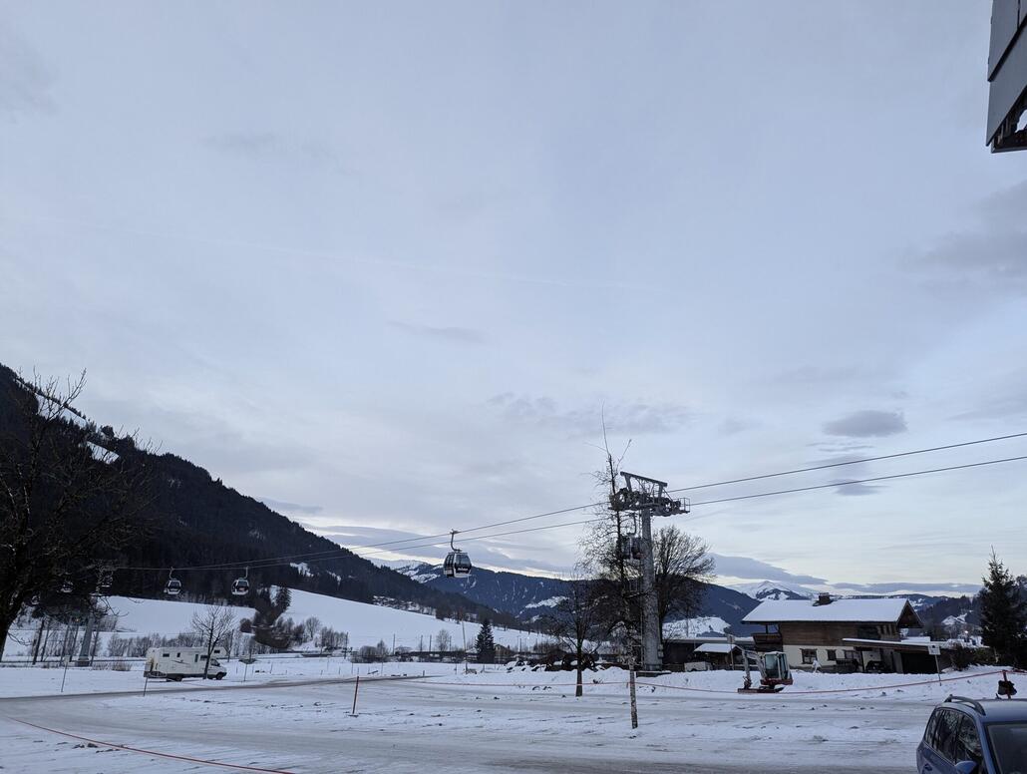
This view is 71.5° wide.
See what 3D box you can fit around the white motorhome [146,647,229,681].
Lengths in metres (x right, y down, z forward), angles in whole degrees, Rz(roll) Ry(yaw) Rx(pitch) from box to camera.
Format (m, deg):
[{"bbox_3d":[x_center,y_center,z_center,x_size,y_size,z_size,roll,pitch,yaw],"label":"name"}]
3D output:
[{"bbox_3d":[-30.808,26.272,67.597,6.950,3.050,2.300,19,-27,-42],"label":"white motorhome"}]

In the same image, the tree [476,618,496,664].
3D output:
[{"bbox_3d":[-5.441,48.735,136.565,3.551,8.271,3.551,0,-20,0],"label":"tree"}]

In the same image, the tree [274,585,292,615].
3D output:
[{"bbox_3d":[-99.396,91.624,307.120,7.187,12.362,7.187,0,-20,0],"label":"tree"}]

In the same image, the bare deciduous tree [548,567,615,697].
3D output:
[{"bbox_3d":[4.139,14.861,43.540,3.563,7.426,3.563,0,-20,0],"label":"bare deciduous tree"}]

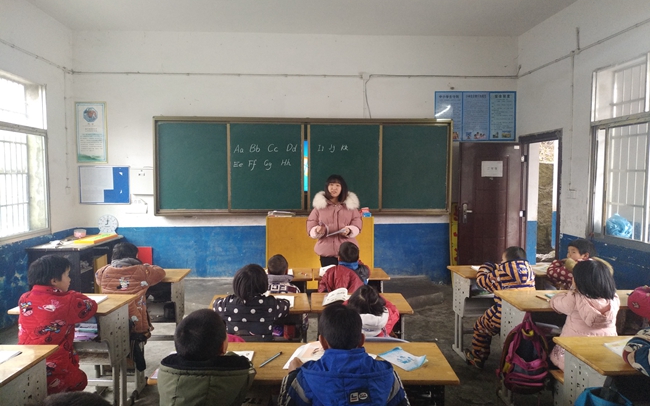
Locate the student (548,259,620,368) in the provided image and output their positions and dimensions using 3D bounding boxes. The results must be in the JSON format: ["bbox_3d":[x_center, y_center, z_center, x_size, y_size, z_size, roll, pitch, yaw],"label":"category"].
[{"bbox_3d":[1.430,0.847,2.509,0.380,1.050,0.470,-1,4,-15],"label":"student"}]

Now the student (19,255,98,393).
[{"bbox_3d":[-1.472,0.826,2.474,0.410,1.060,0.520,0,4,3],"label":"student"}]

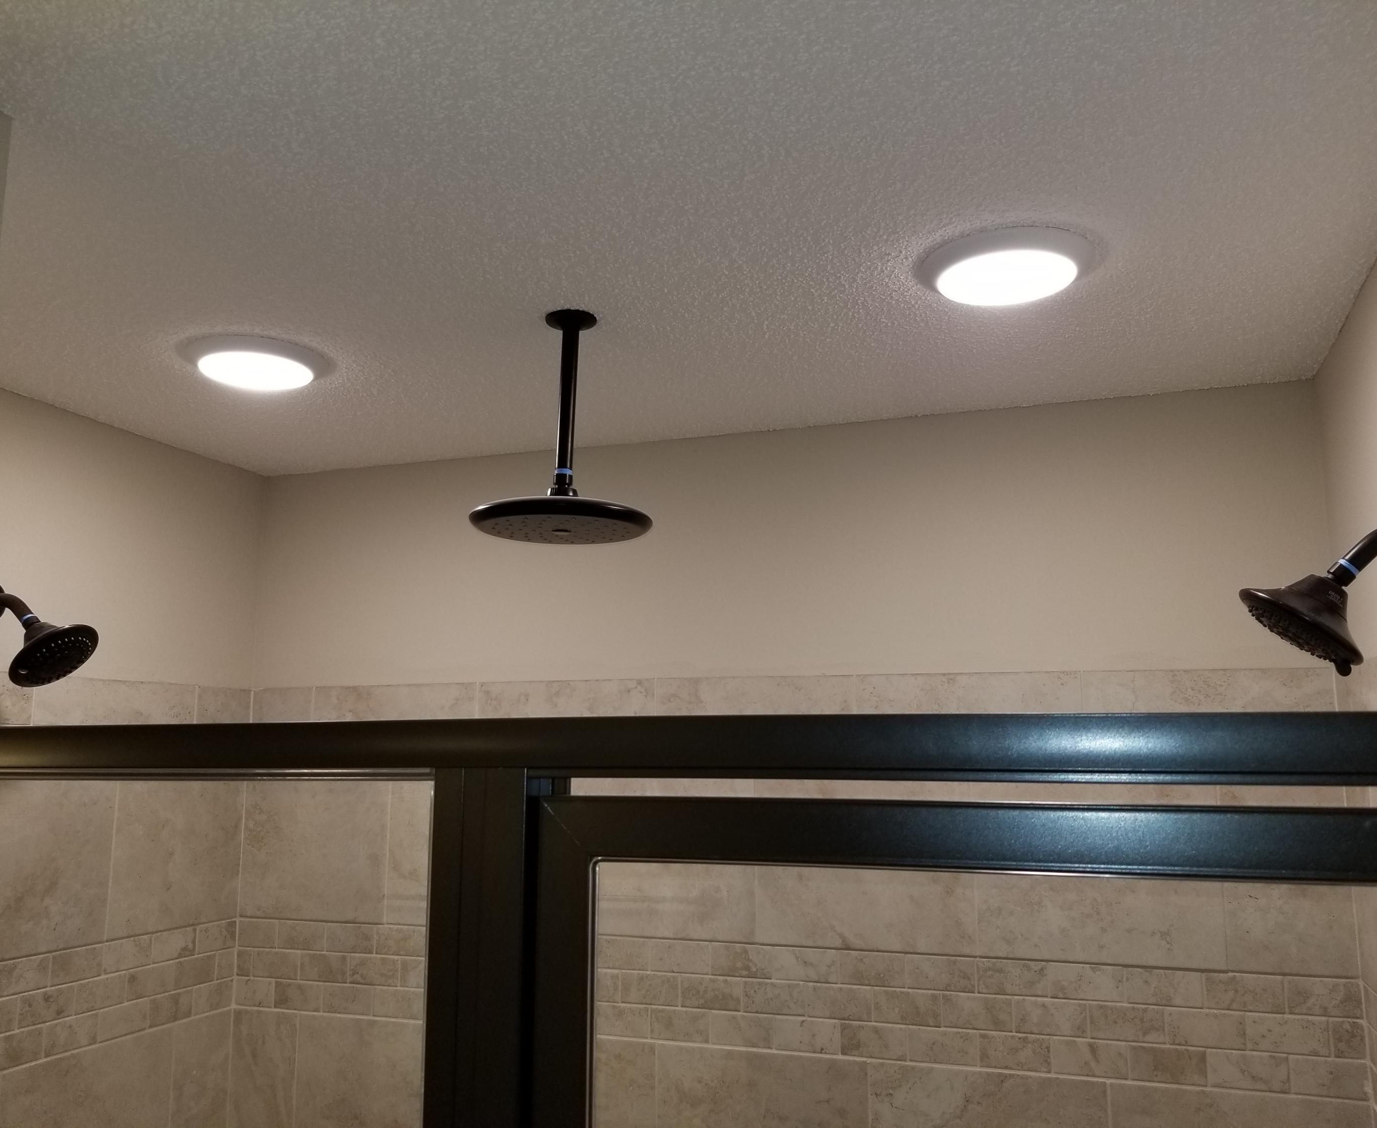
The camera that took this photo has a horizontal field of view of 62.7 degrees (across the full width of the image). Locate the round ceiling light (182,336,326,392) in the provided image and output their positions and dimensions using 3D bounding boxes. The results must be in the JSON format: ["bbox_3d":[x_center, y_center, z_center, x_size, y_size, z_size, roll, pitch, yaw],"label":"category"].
[{"bbox_3d":[-0.585,-0.265,1.532,0.188,0.022,0.188,0,-9,0],"label":"round ceiling light"}]

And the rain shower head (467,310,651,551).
[{"bbox_3d":[-0.146,-0.169,1.366,0.205,0.265,0.205,0,-9,0],"label":"rain shower head"}]

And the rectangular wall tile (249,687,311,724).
[{"bbox_3d":[-0.757,0.267,2.107,0.136,0.074,0.009,-3,-10,19],"label":"rectangular wall tile"}]

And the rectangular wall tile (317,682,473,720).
[{"bbox_3d":[-0.529,0.255,2.029,0.338,0.074,0.009,-3,-10,19],"label":"rectangular wall tile"}]

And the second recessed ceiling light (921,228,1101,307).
[{"bbox_3d":[0.346,-0.314,1.229,0.188,0.022,0.188,-3,-10,19],"label":"second recessed ceiling light"}]

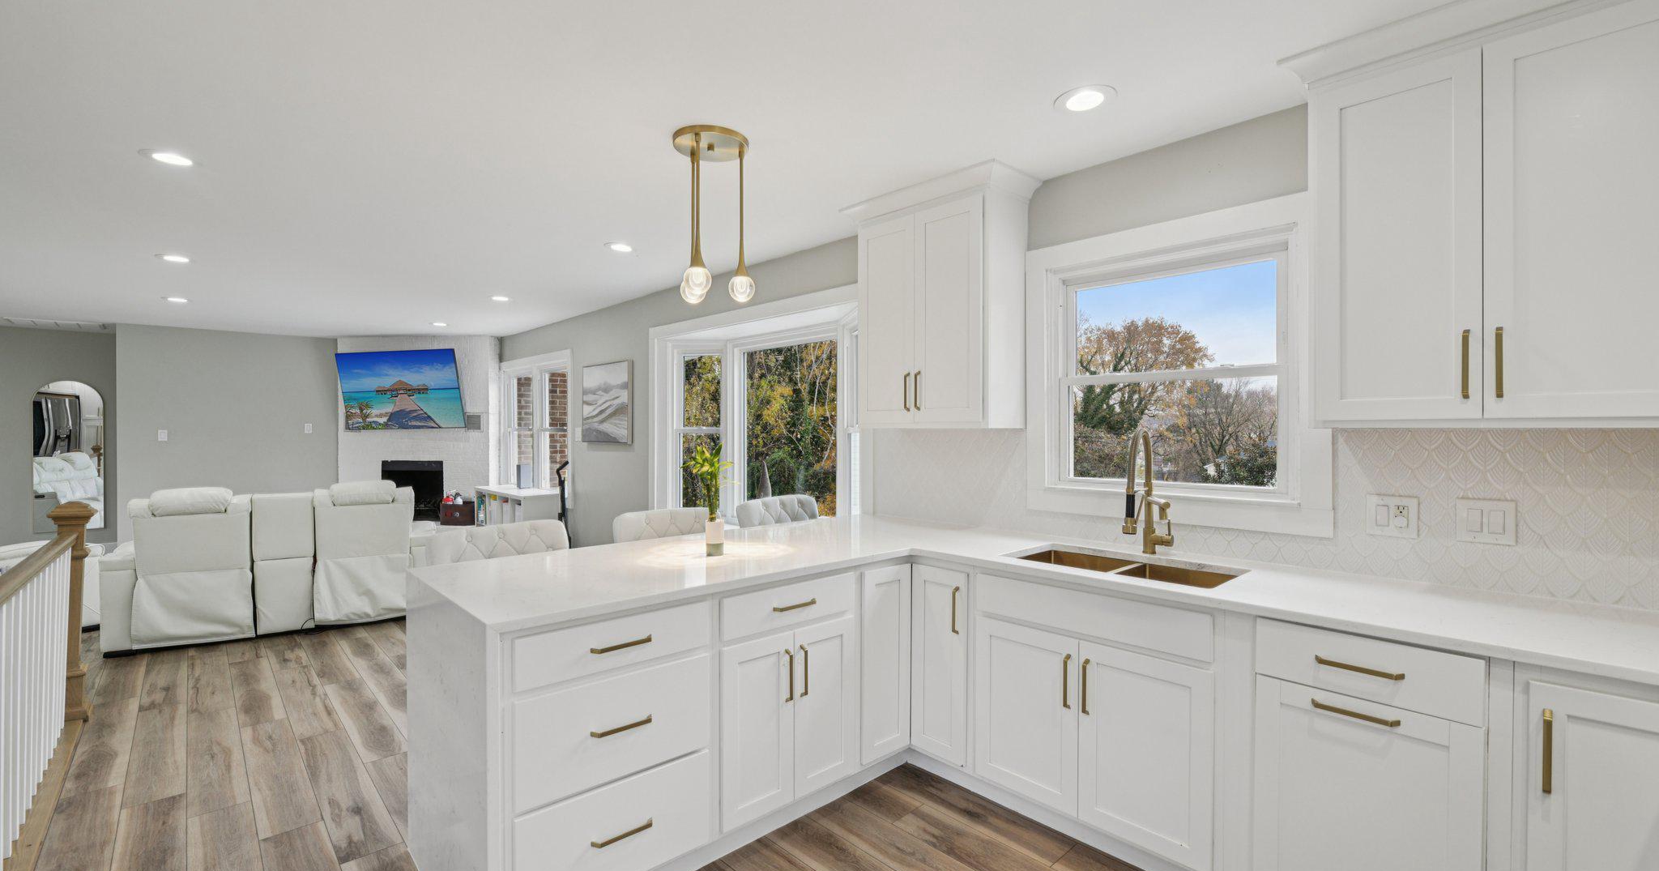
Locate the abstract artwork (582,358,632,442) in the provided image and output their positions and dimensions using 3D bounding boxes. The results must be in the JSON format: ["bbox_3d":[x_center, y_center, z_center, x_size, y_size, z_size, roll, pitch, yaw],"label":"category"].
[{"bbox_3d":[-1.958,-0.281,6.081,0.040,0.700,0.885,0,1,-43],"label":"abstract artwork"}]

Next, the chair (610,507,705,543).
[{"bbox_3d":[-0.656,0.844,3.085,0.500,0.980,0.540,-1,1,-43],"label":"chair"}]

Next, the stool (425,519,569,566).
[{"bbox_3d":[-1.137,0.848,2.583,0.520,0.982,0.560,0,1,-43],"label":"stool"}]

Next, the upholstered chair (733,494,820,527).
[{"bbox_3d":[-0.111,0.838,3.550,0.520,0.985,0.560,0,1,-43],"label":"upholstered chair"}]

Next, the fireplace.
[{"bbox_3d":[-4.934,0.664,8.360,0.730,0.725,0.360,0,1,2],"label":"fireplace"}]

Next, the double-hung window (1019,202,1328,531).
[{"bbox_3d":[1.256,-0.237,2.615,0.110,1.115,1.100,-1,1,-43],"label":"double-hung window"}]

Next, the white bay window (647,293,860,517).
[{"bbox_3d":[-0.470,-0.057,4.804,0.430,1.580,2.420,0,1,-43],"label":"white bay window"}]

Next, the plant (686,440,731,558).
[{"bbox_3d":[-0.426,0.228,2.485,0.170,0.400,0.170,0,1,0],"label":"plant"}]

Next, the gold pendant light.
[{"bbox_3d":[-0.441,-0.804,2.584,0.300,0.600,0.300,0,1,0],"label":"gold pendant light"}]

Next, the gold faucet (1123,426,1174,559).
[{"bbox_3d":[1.124,0.201,2.442,0.230,0.460,0.115,-1,1,-43],"label":"gold faucet"}]

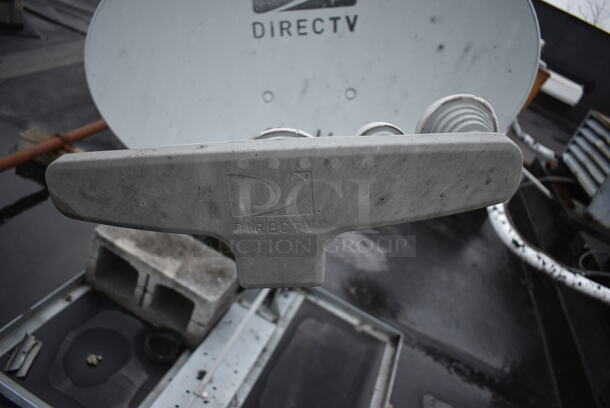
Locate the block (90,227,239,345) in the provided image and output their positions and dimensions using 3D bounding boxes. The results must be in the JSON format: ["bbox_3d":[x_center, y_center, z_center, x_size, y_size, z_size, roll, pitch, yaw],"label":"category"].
[{"bbox_3d":[-0.422,0.213,1.382,0.390,0.193,0.192,29,28,7],"label":"block"}]

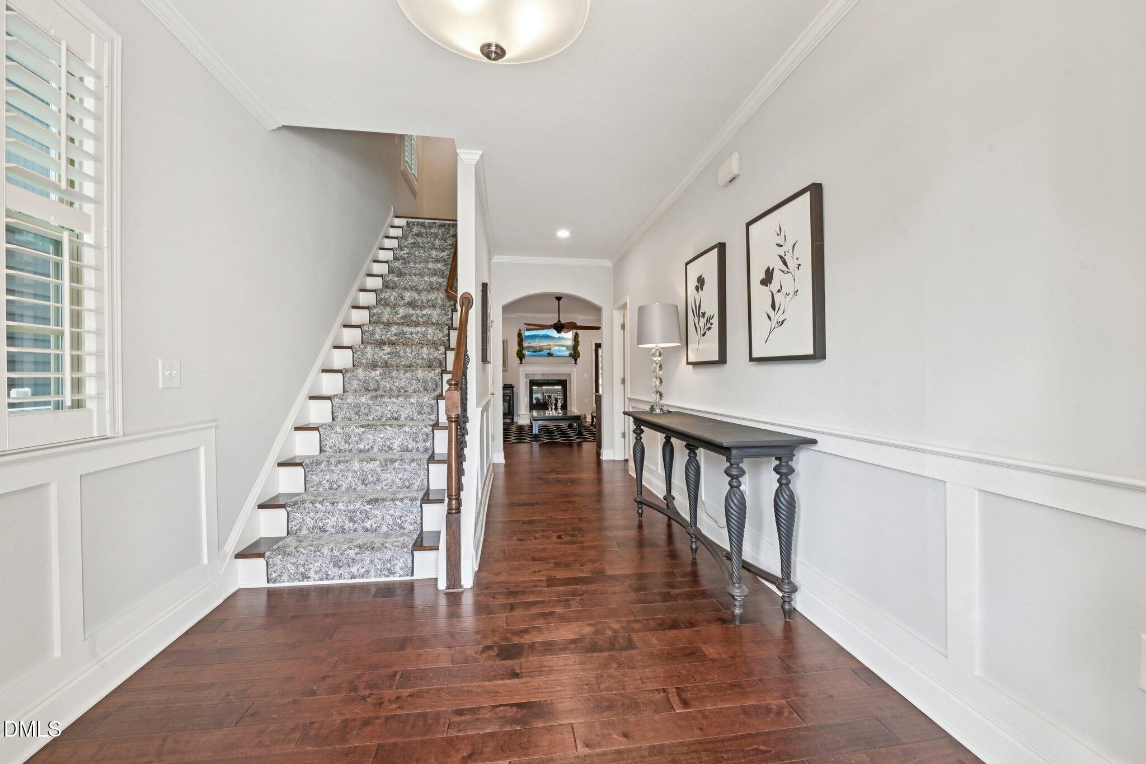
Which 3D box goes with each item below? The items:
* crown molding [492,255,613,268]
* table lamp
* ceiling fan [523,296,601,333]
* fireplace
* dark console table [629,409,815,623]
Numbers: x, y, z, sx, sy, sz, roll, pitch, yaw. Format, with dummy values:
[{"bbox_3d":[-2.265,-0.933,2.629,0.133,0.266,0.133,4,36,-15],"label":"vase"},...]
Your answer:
[{"bbox_3d":[-0.258,-1.626,5.979,1.633,0.086,0.071,0,1,-8],"label":"crown molding"},{"bbox_3d":[0.690,-0.192,3.633,0.373,0.892,0.373,0,1,-8],"label":"table lamp"},{"bbox_3d":[-0.206,-1.306,8.742,1.542,0.716,1.542,0,1,-8],"label":"ceiling fan"},{"bbox_3d":[-0.620,0.467,11.154,0.937,1.008,0.353,0,1,-8],"label":"fireplace"},{"bbox_3d":[0.777,0.695,2.869,0.479,0.862,1.724,0,1,-8],"label":"dark console table"}]

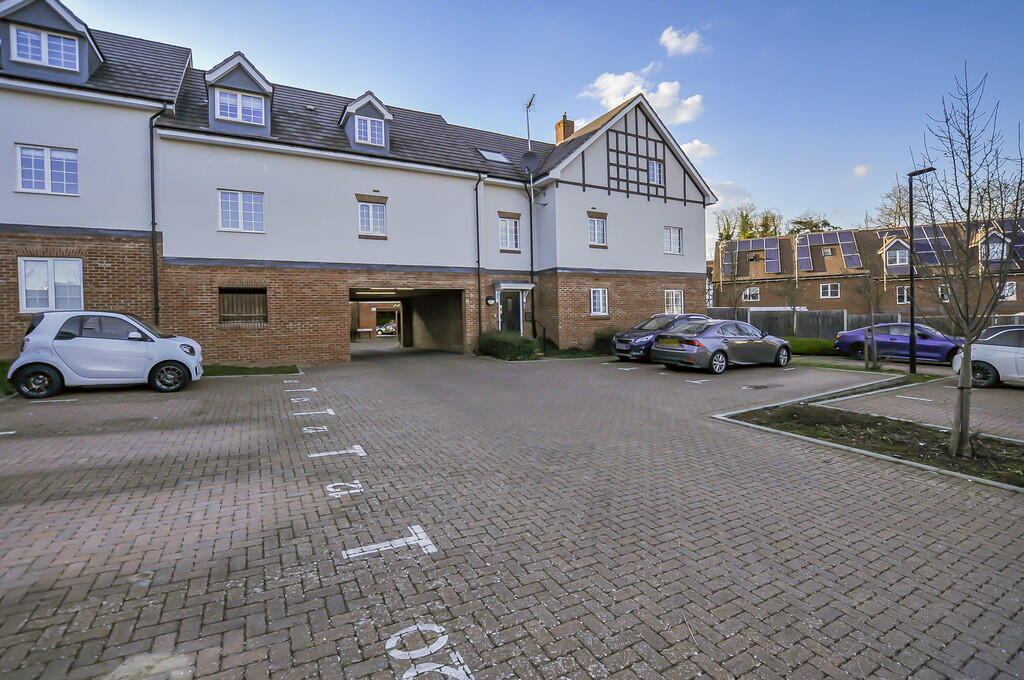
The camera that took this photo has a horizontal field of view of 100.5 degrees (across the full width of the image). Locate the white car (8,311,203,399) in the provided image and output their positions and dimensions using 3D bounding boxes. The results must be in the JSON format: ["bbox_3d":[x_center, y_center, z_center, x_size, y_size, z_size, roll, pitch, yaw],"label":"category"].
[{"bbox_3d":[-7.763,0.229,8.551,2.695,1.555,1.663,-2,2,-24],"label":"white car"}]

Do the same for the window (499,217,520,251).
[{"bbox_3d":[-0.074,-3.912,15.802,0.850,1.200,0.120,-2,1,-26],"label":"window"}]

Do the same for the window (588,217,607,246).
[{"bbox_3d":[3.339,-4.171,16.463,0.831,0.993,0.120,-2,2,-26],"label":"window"}]

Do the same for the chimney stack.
[{"bbox_3d":[2.812,-11.092,22.400,0.700,1.650,0.800,-2,1,-26],"label":"chimney stack"}]

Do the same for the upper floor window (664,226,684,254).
[{"bbox_3d":[6.928,-4.213,18.134,1.150,1.200,0.120,-2,1,-26],"label":"upper floor window"}]

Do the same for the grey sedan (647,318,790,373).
[{"bbox_3d":[6.573,0.150,13.111,4.670,1.430,1.810,-2,2,-25],"label":"grey sedan"}]

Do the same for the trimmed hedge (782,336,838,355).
[{"bbox_3d":[12.793,0.278,18.200,3.200,0.800,0.900,-1,1,28],"label":"trimmed hedge"}]

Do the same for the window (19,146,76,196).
[{"bbox_3d":[-11.004,-4.006,10.116,1.056,1.115,0.120,-2,2,-26],"label":"window"}]

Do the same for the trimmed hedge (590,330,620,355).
[{"bbox_3d":[3.770,0.057,16.053,1.700,0.950,0.900,-2,1,-26],"label":"trimmed hedge"}]

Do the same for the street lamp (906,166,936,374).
[{"bbox_3d":[11.019,-1.850,11.365,0.680,5.500,0.280,-1,2,45],"label":"street lamp"}]

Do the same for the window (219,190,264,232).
[{"bbox_3d":[-7.575,-3.605,11.955,1.100,1.200,0.120,-2,1,-26],"label":"window"}]

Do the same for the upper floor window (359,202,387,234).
[{"bbox_3d":[-4.401,-3.821,13.489,0.808,0.989,0.120,-2,2,-26],"label":"upper floor window"}]

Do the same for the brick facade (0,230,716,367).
[{"bbox_3d":[-1.667,-1.168,14.380,22.500,3.500,1.000,-2,1,-26],"label":"brick facade"}]

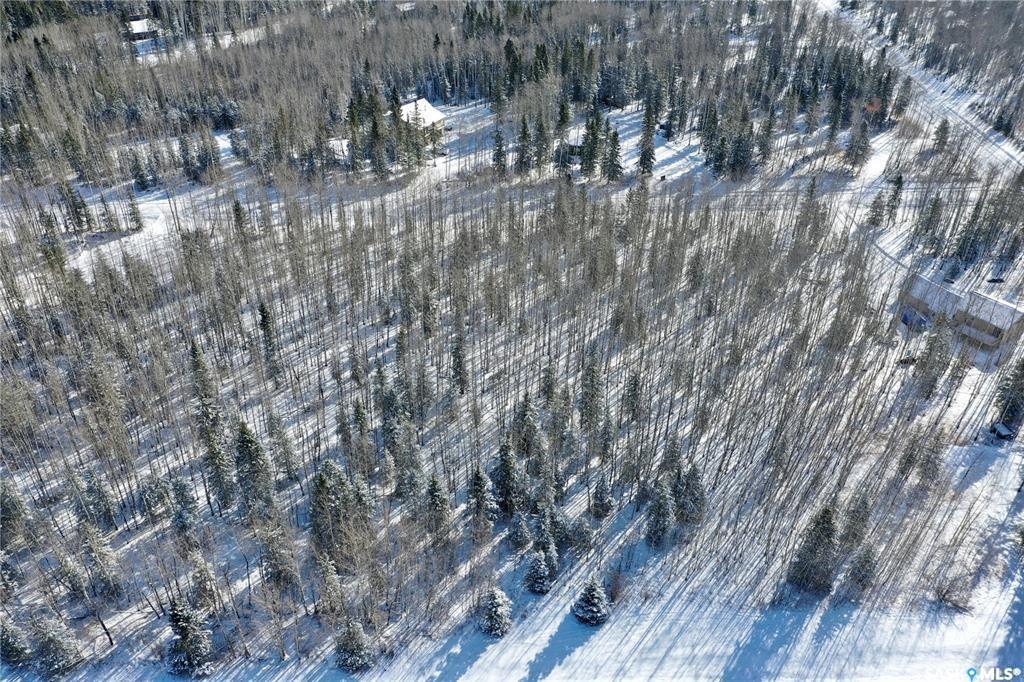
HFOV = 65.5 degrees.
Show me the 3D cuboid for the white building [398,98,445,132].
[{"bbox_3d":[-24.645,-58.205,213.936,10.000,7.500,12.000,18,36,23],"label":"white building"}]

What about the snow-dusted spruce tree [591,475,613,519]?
[{"bbox_3d":[11.340,19.080,98.970,2.770,6.590,2.770,7,33,8],"label":"snow-dusted spruce tree"}]

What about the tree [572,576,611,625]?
[{"bbox_3d":[8.838,27.196,85.824,4.280,5.450,4.280,2,33,0],"label":"tree"}]

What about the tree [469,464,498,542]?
[{"bbox_3d":[-3.236,18.606,93.429,3.600,11.130,3.600,2,33,0],"label":"tree"}]

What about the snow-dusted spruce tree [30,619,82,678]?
[{"bbox_3d":[-45.983,29.447,78.951,4.490,6.670,4.490,2,33,0],"label":"snow-dusted spruce tree"}]

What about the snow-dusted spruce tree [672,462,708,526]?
[{"bbox_3d":[22.290,18.520,97.910,4.140,9.370,4.140,12,34,15],"label":"snow-dusted spruce tree"}]

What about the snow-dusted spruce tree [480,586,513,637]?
[{"bbox_3d":[-1.425,25.041,75.047,3.070,5.730,3.070,2,34,0],"label":"snow-dusted spruce tree"}]

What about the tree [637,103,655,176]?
[{"bbox_3d":[28.532,-42.028,165.202,3.850,15.800,3.850,2,34,0],"label":"tree"}]

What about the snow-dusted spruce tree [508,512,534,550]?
[{"bbox_3d":[1.200,22.310,94.770,3.130,5.170,3.130,3,33,1],"label":"snow-dusted spruce tree"}]

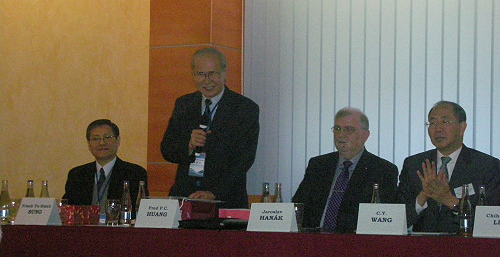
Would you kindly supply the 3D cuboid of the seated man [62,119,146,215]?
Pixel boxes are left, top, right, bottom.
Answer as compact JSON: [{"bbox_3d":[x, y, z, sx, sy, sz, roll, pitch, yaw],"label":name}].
[{"bbox_3d":[-0.892,0.596,6.722,0.560,1.320,0.750,0,-4,20],"label":"seated man"}]

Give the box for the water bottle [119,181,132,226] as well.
[{"bbox_3d":[-0.621,0.378,6.229,0.058,0.226,0.058,1,-3,0],"label":"water bottle"}]

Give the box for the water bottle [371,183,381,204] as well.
[{"bbox_3d":[0.576,0.368,5.690,0.058,0.226,0.058,1,-3,0],"label":"water bottle"}]

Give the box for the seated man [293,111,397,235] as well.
[{"bbox_3d":[0.375,0.551,6.039,0.600,1.340,0.780,-1,-4,32],"label":"seated man"}]

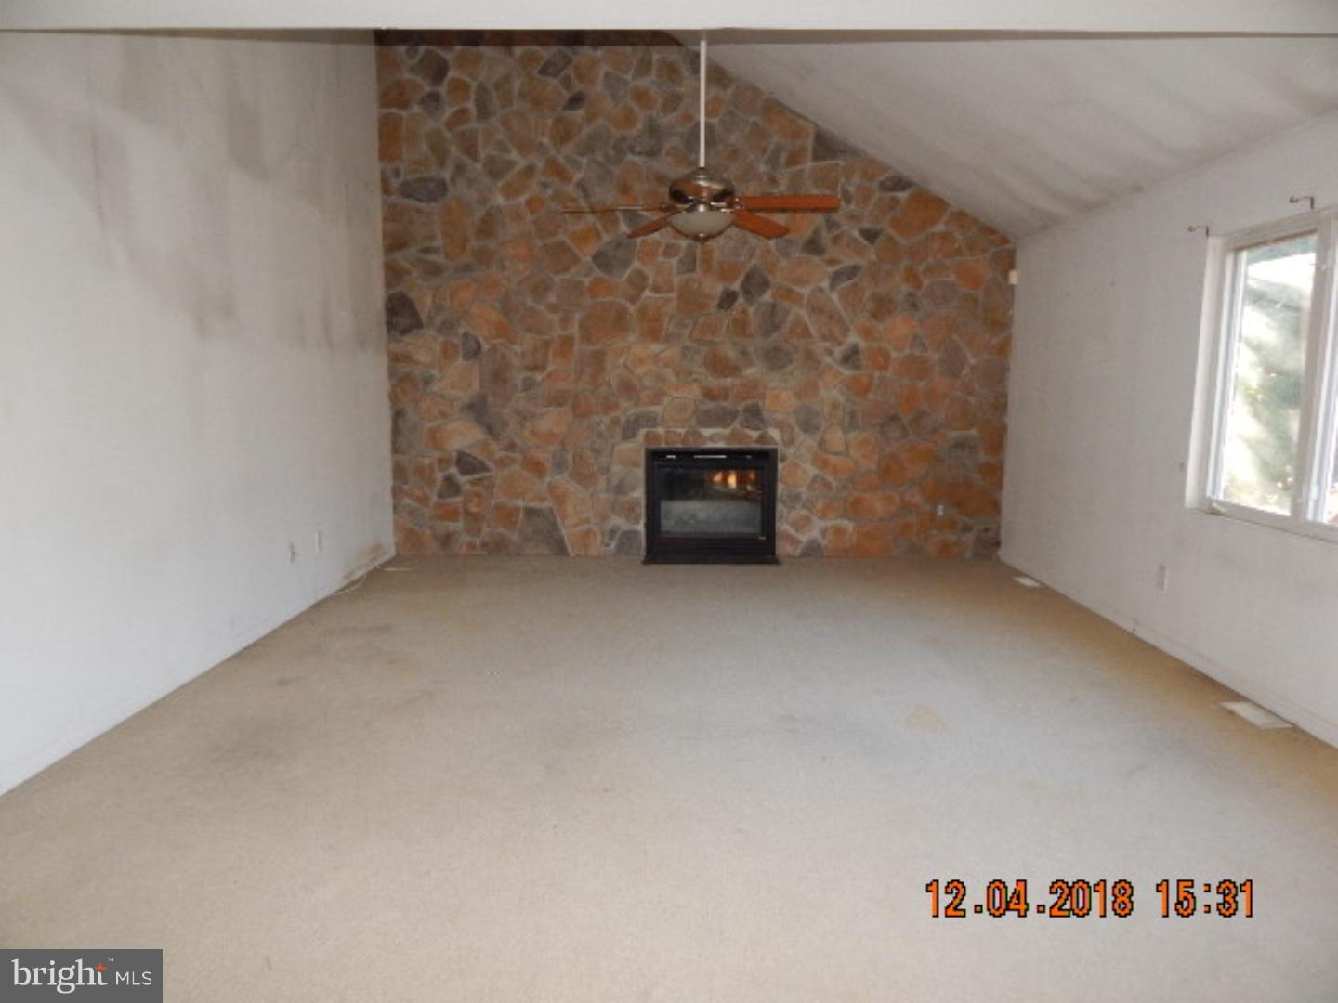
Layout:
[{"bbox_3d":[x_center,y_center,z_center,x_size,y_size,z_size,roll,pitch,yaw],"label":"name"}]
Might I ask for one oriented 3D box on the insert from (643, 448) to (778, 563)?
[{"bbox_3d":[0.324,0.006,6.754,1.060,0.890,0.330,0,8,1],"label":"insert"}]

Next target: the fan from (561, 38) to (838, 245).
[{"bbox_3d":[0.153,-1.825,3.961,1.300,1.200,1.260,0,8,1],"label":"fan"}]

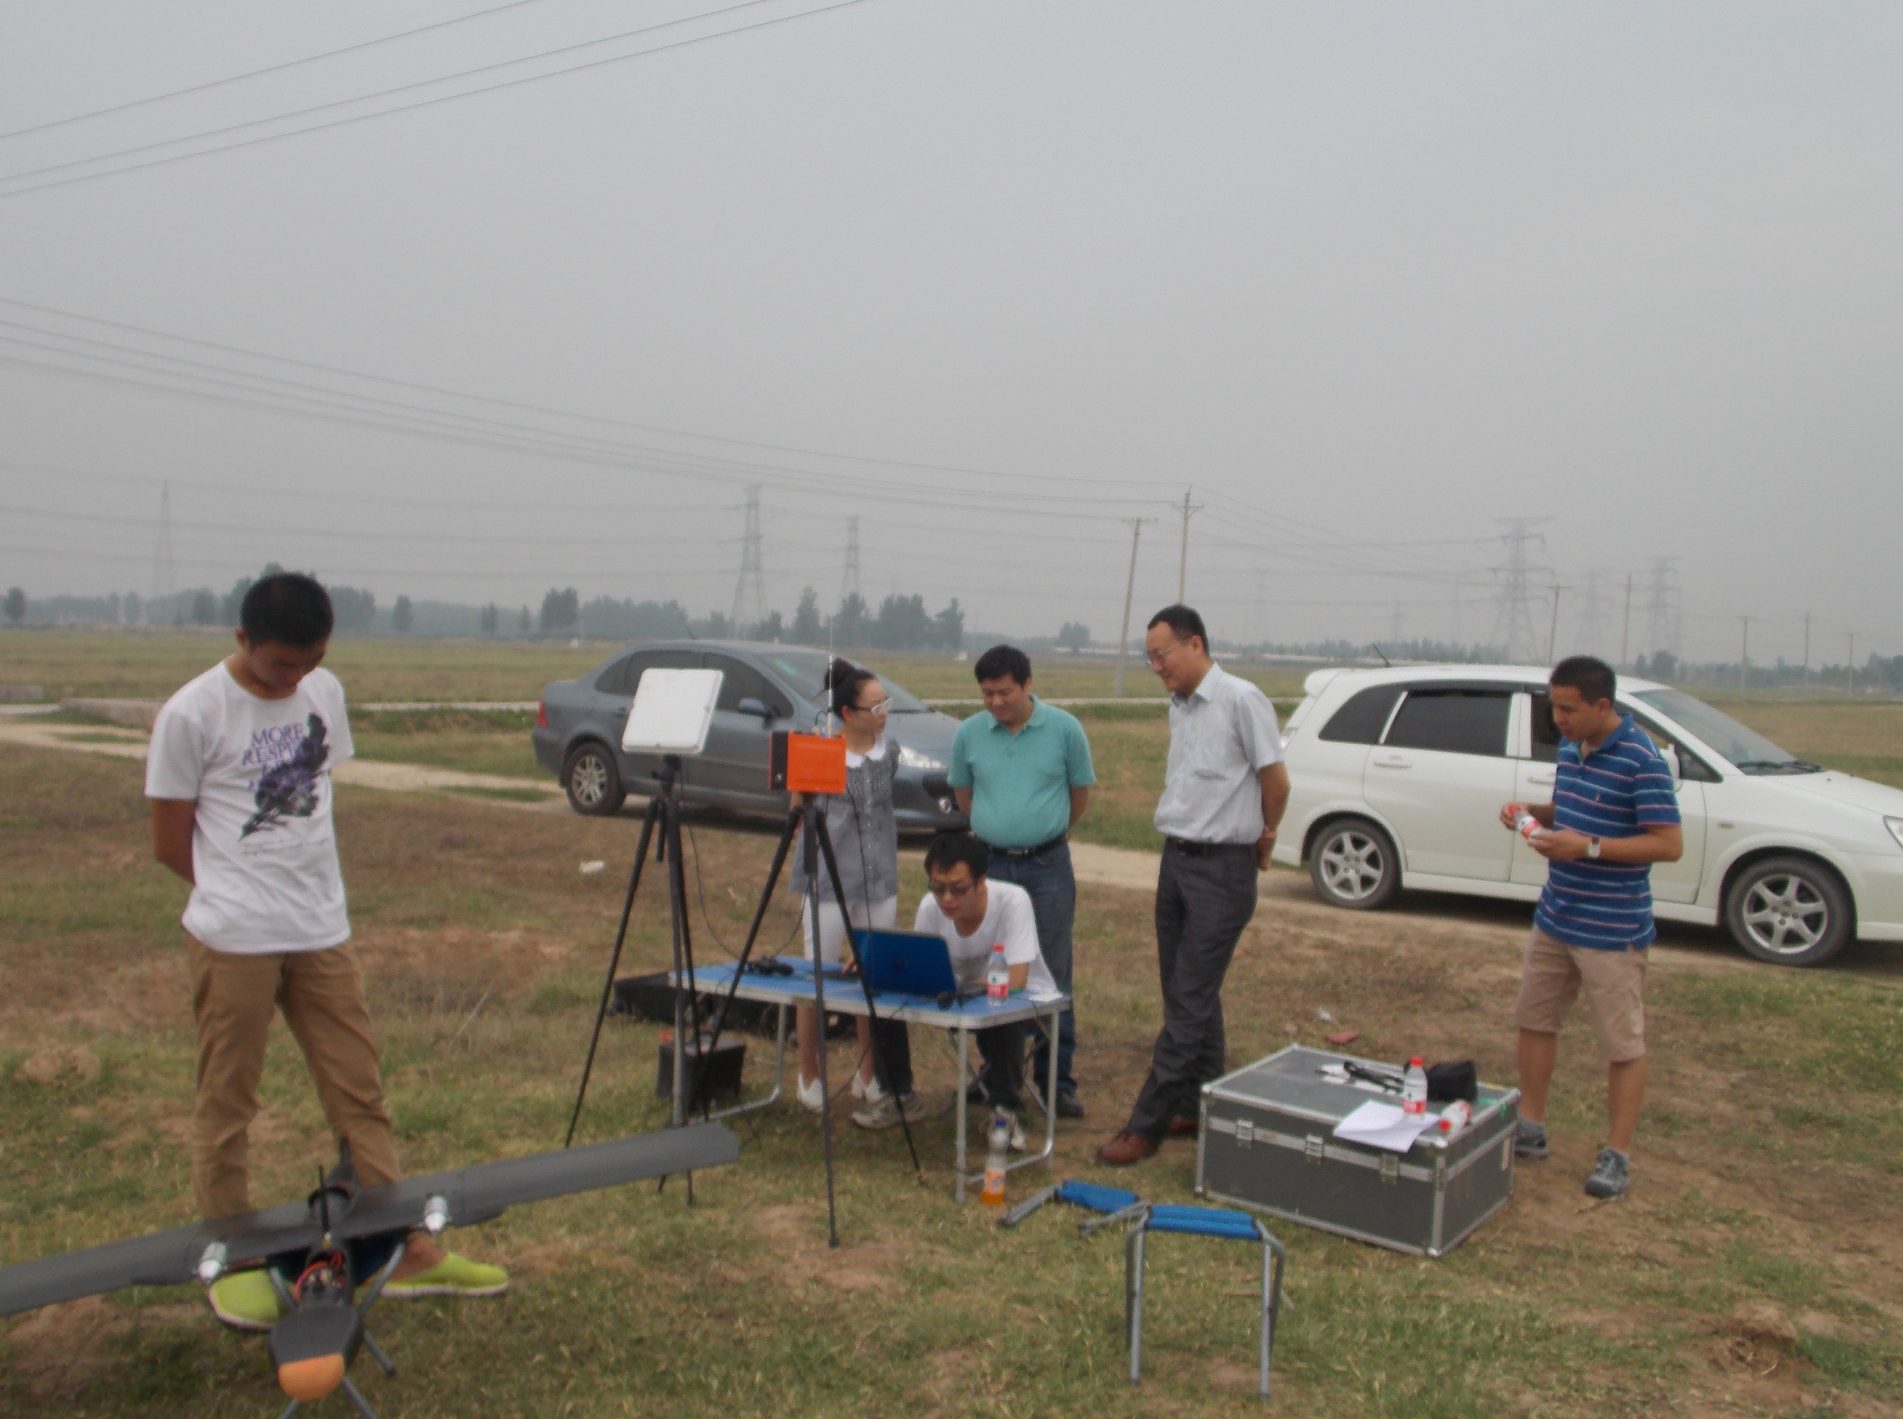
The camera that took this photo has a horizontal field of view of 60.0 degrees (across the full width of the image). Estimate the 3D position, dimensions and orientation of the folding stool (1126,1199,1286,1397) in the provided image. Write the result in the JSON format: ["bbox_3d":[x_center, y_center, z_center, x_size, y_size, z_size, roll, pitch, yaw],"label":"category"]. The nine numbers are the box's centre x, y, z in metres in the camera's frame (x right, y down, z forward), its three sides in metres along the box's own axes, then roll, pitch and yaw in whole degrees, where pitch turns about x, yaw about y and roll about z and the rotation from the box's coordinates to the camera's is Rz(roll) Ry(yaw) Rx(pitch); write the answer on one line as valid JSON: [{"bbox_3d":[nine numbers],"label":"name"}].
[{"bbox_3d":[0.556,1.286,3.640,0.330,0.390,0.300,2,2,10],"label":"folding stool"}]

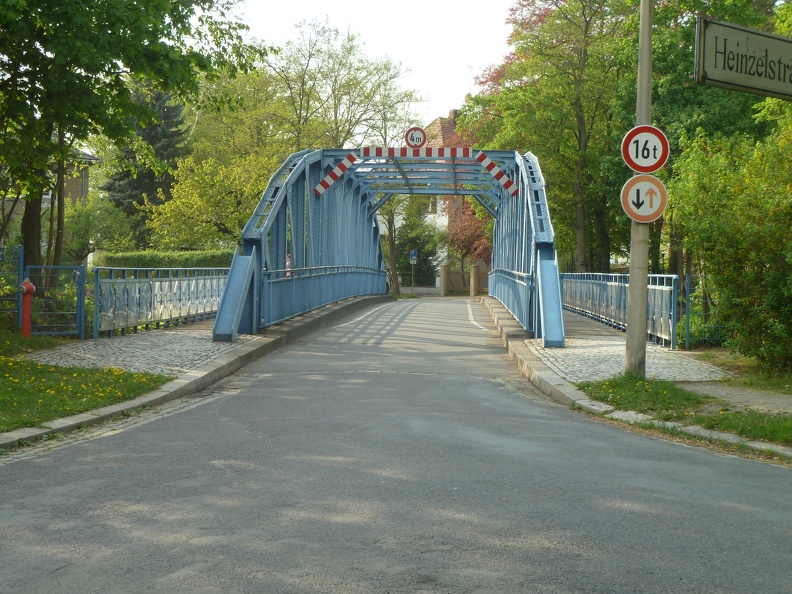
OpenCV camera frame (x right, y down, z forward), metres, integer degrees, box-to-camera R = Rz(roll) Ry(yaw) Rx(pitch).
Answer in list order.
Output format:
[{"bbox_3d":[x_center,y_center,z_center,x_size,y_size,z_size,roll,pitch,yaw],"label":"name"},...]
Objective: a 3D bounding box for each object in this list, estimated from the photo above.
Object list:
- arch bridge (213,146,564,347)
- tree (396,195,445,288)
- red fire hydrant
[{"bbox_3d":[1.090,-2.020,48.100,6.300,4.850,48.200,1,1,3],"label":"arch bridge"},{"bbox_3d":[1.540,-3.650,88.500,3.400,7.200,3.400,1,1,0],"label":"tree"},{"bbox_3d":[-6.550,0.204,24.000,0.280,1.080,0.230,0,1,-30],"label":"red fire hydrant"}]

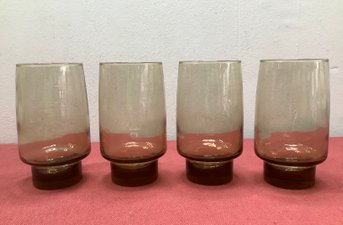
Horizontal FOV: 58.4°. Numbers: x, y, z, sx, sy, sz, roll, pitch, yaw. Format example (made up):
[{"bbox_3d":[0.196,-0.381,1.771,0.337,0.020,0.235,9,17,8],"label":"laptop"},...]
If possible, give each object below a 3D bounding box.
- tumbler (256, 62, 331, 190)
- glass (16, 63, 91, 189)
[{"bbox_3d":[0.121,0.010,0.309,0.070,0.122,0.070,-1,8,0],"label":"tumbler"},{"bbox_3d":[-0.120,0.012,0.318,0.070,0.122,0.070,-1,8,0],"label":"glass"}]

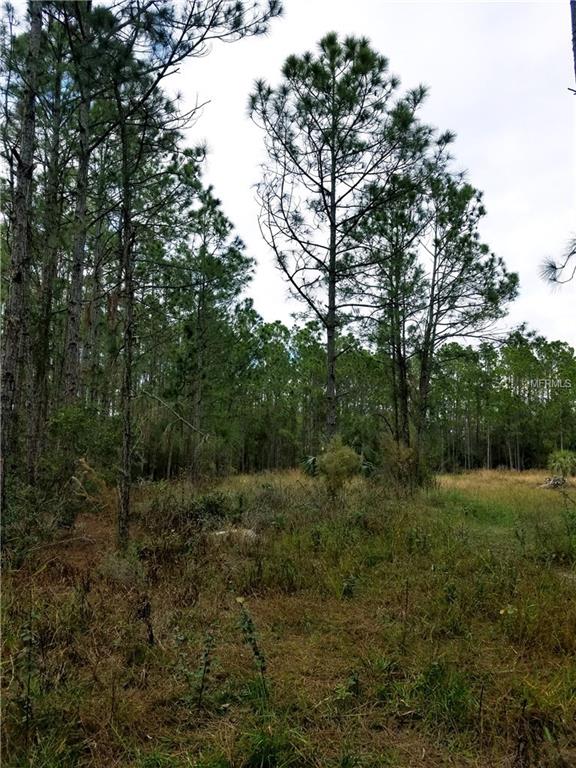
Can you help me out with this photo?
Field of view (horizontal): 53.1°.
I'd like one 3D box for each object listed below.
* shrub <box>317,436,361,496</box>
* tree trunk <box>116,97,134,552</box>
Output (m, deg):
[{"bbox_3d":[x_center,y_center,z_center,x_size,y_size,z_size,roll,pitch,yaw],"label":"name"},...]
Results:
[{"bbox_3d":[1.673,2.743,19.108,1.458,2.051,1.458,-1,-7,5],"label":"shrub"},{"bbox_3d":[-2.555,-1.105,9.002,0.250,7.297,0.250,0,-7,-16],"label":"tree trunk"}]

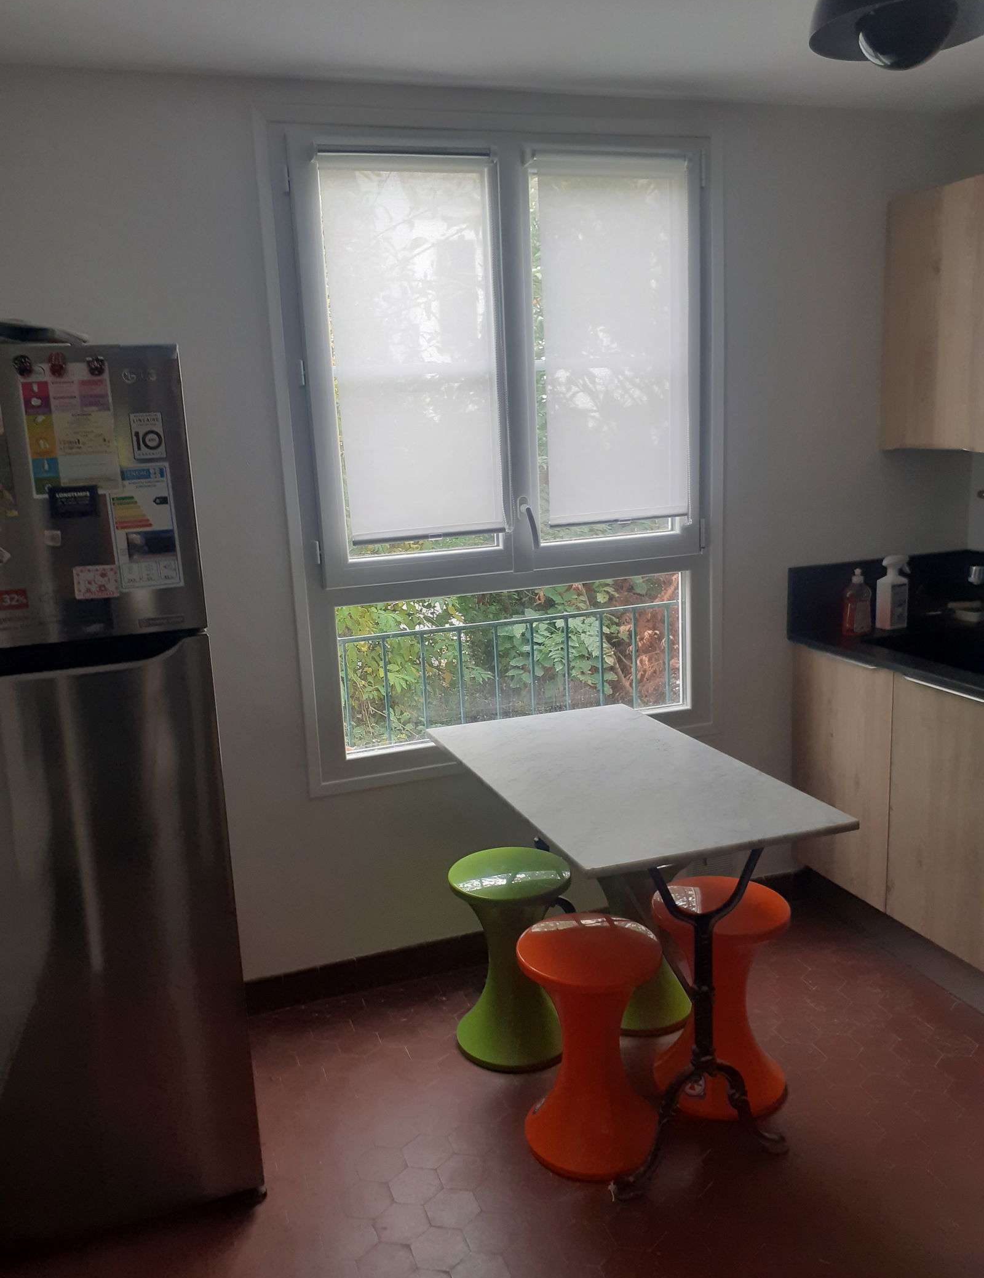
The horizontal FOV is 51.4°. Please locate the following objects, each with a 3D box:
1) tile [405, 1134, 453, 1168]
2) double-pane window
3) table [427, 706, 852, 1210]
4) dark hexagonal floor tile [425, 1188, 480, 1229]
[{"bbox_3d":[-0.138,1.118,2.226,0.119,0.010,0.103,0,12,11],"label":"tile"},{"bbox_3d":[0.073,-0.475,2.732,1.157,1.634,0.090,-6,12,-16],"label":"double-pane window"},{"bbox_3d":[0.285,0.668,2.413,0.556,0.754,0.990,-7,12,-19],"label":"table"},{"bbox_3d":[-0.080,1.149,2.059,0.119,0.010,0.103,0,12,11],"label":"dark hexagonal floor tile"}]

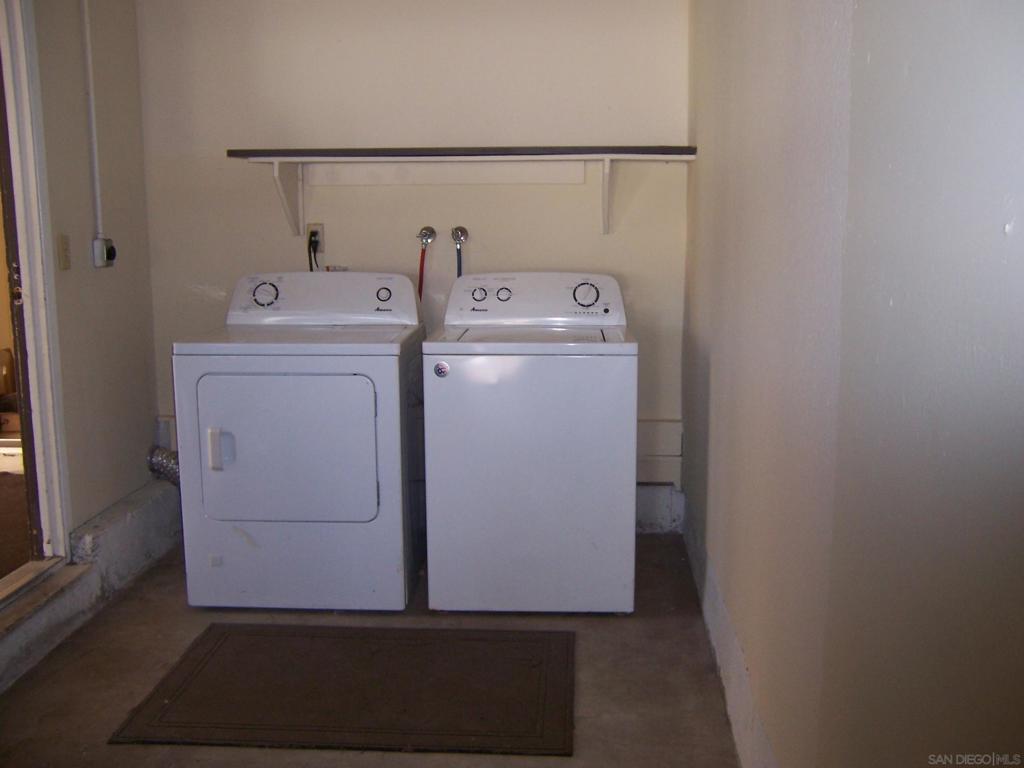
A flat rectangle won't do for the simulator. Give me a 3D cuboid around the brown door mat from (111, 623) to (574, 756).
[{"bbox_3d":[-0.415,0.857,2.816,1.187,0.010,0.726,0,10,4],"label":"brown door mat"}]

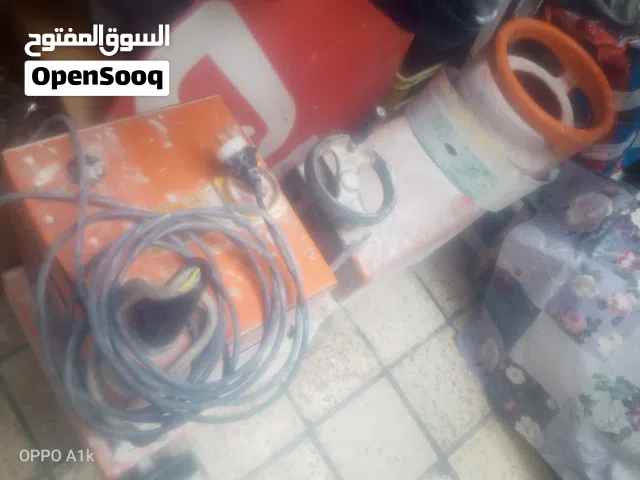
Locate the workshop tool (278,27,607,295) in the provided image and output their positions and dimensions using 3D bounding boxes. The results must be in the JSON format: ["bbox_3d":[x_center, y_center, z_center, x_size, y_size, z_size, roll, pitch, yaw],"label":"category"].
[{"bbox_3d":[0.300,-0.200,1.205,0.706,0.431,0.344,-29,80,-29],"label":"workshop tool"}]

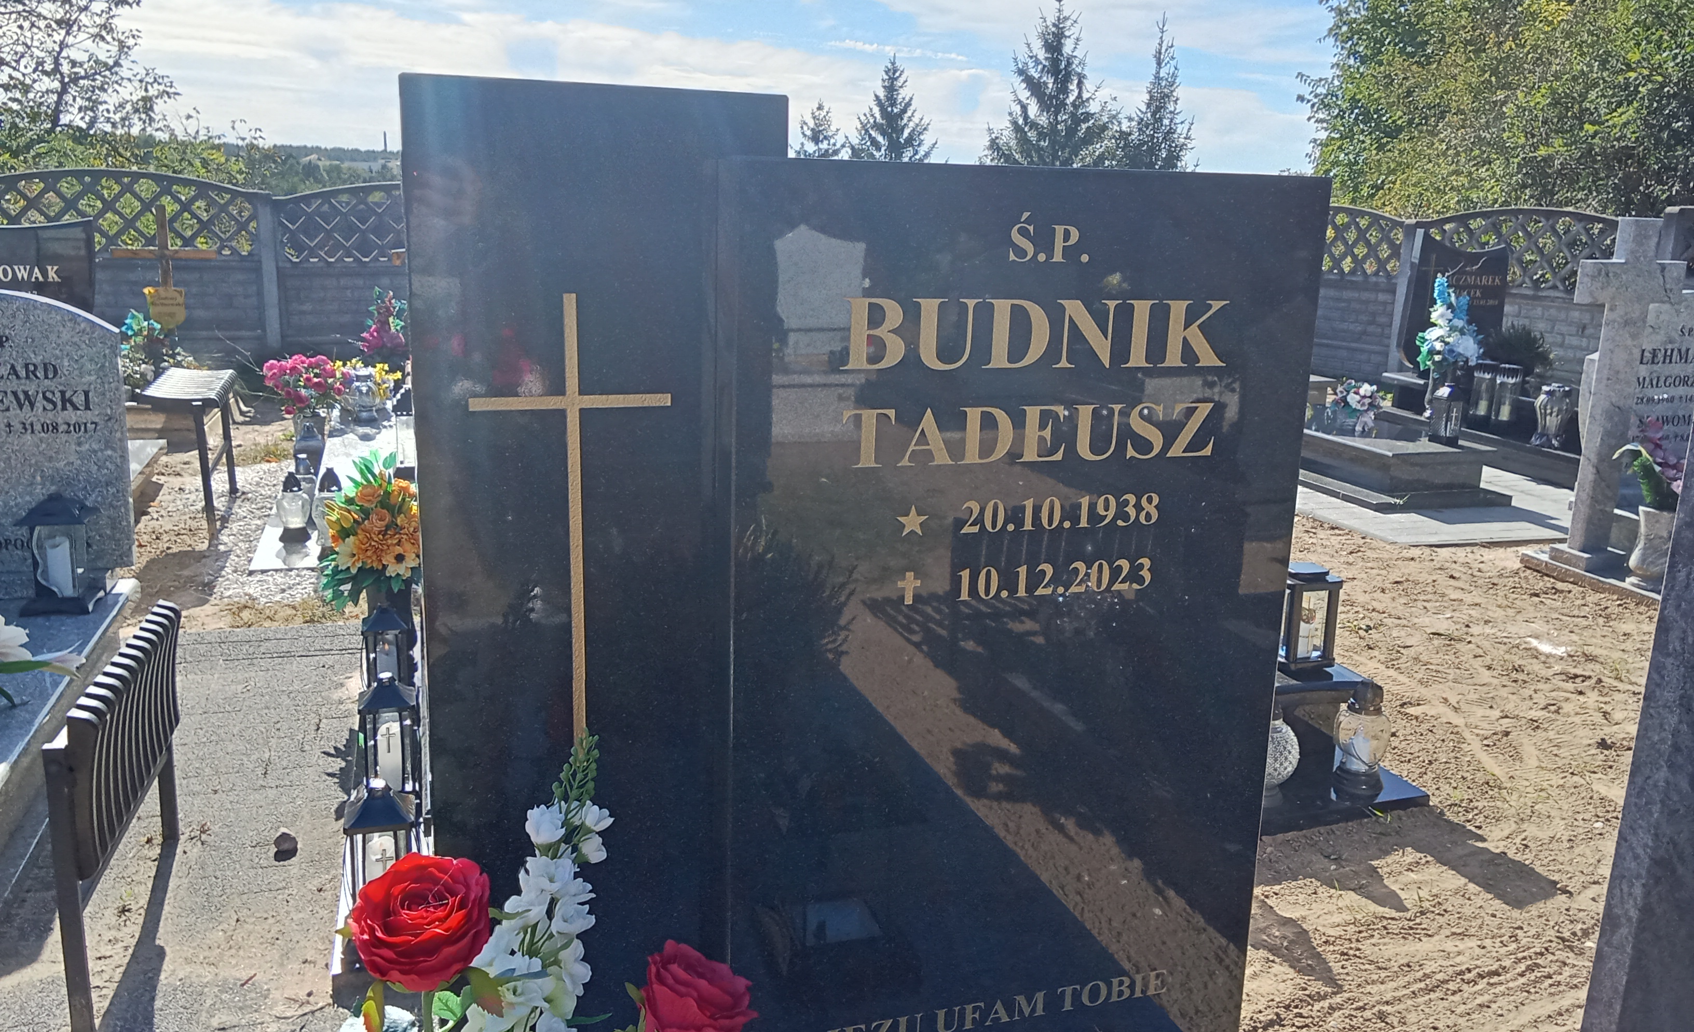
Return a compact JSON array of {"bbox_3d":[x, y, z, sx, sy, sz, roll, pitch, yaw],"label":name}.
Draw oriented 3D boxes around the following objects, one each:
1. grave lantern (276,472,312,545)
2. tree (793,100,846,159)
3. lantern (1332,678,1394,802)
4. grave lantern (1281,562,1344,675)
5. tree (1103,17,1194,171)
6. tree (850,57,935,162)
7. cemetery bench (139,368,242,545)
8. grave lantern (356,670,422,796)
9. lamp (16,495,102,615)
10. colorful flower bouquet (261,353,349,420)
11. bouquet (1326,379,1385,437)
[{"bbox_3d":[-1.884,-0.032,4.495,0.108,0.232,0.108,-3,14,-18],"label":"grave lantern"},{"bbox_3d":[-0.917,-10.529,40.476,2.600,4.254,2.600,-3,14,-18],"label":"tree"},{"bbox_3d":[1.126,0.481,2.876,0.133,0.265,0.133,-3,14,-18],"label":"lantern"},{"bbox_3d":[0.952,0.209,2.772,0.112,0.211,0.112,-3,14,-18],"label":"grave lantern"},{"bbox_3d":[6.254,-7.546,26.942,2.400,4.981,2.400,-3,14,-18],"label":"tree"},{"bbox_3d":[0.888,-7.264,27.046,2.400,4.082,2.400,-3,14,-18],"label":"tree"},{"bbox_3d":[-2.462,-0.237,5.009,0.286,0.525,0.850,-3,14,-18],"label":"cemetery bench"},{"bbox_3d":[-0.909,0.442,2.621,0.118,0.281,0.118,-3,14,-18],"label":"grave lantern"},{"bbox_3d":[-2.011,0.086,3.363,0.157,0.289,0.174,-3,14,-18],"label":"lamp"},{"bbox_3d":[-2.282,-0.551,5.585,0.370,0.280,0.330,-3,14,-18],"label":"colorful flower bouquet"},{"bbox_3d":[2.348,-0.498,6.106,0.270,0.260,0.250,-3,14,-18],"label":"bouquet"}]

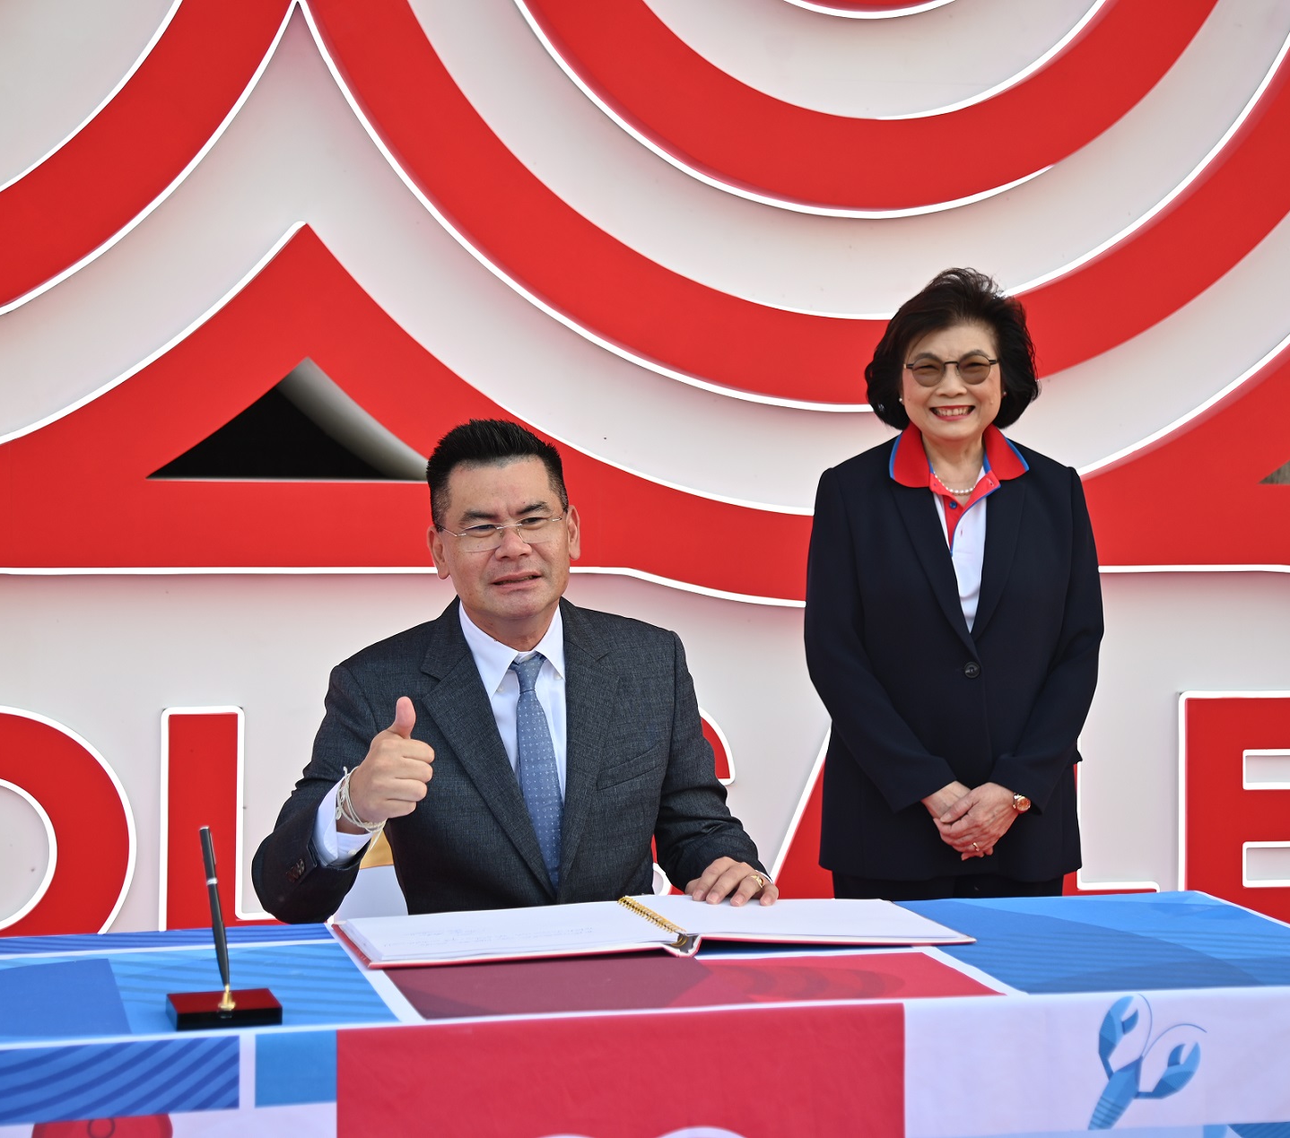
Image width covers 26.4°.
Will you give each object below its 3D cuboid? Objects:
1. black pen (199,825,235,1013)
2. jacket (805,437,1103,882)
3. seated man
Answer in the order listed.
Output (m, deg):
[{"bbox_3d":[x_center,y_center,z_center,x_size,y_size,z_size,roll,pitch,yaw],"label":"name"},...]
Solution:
[{"bbox_3d":[-0.406,0.329,2.607,0.012,0.172,0.011,-7,2,17],"label":"black pen"},{"bbox_3d":[0.444,0.128,3.970,0.425,0.640,0.280,0,2,1],"label":"jacket"},{"bbox_3d":[-0.165,0.490,3.250,0.600,1.350,0.740,0,2,-12],"label":"seated man"}]

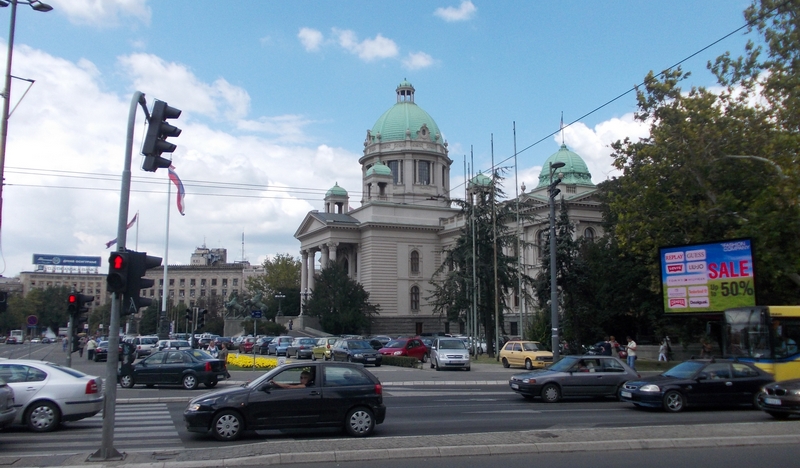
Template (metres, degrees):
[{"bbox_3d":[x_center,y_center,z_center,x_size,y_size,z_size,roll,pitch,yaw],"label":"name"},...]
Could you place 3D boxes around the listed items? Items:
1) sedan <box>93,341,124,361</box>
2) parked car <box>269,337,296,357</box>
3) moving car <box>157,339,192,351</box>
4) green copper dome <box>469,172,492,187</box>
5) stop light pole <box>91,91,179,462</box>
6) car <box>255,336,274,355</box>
[{"bbox_3d":[-21.063,8.470,46.804,1.740,1.420,4.450,5,-10,-27],"label":"sedan"},{"bbox_3d":[-9.184,8.753,50.549,1.660,1.480,3.840,4,-10,-25],"label":"parked car"},{"bbox_3d":[-15.021,7.753,42.611,1.630,1.420,3.950,6,-11,-35],"label":"moving car"},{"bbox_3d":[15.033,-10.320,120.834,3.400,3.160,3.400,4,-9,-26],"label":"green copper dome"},{"bbox_3d":[-4.223,0.503,10.336,1.220,5.850,0.750,2,-9,-8],"label":"stop light pole"},{"bbox_3d":[-10.690,8.869,51.242,1.720,1.430,4.300,4,-9,-26],"label":"car"}]

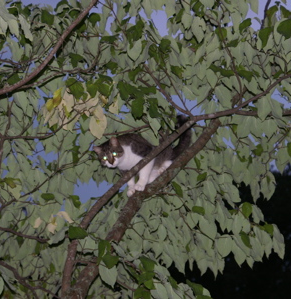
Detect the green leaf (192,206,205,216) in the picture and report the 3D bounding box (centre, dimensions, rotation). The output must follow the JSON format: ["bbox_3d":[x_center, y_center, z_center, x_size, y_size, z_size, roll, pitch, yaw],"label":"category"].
[{"bbox_3d":[0.204,0.239,5.050,0.056,0.041,0.030,0,-21,0],"label":"green leaf"}]

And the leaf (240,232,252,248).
[{"bbox_3d":[0.390,0.354,5.100,0.048,0.066,0.030,0,-21,0],"label":"leaf"}]

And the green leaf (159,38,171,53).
[{"bbox_3d":[0.078,-0.405,5.100,0.048,0.057,0.030,0,-21,0],"label":"green leaf"}]

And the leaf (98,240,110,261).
[{"bbox_3d":[-0.152,0.366,4.750,0.045,0.076,0.030,0,-21,0],"label":"leaf"}]

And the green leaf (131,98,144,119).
[{"bbox_3d":[-0.030,-0.152,4.850,0.046,0.078,0.030,0,-21,0],"label":"green leaf"}]

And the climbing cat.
[{"bbox_3d":[-0.012,0.027,5.100,0.180,0.340,0.440,-19,-28,40],"label":"climbing cat"}]

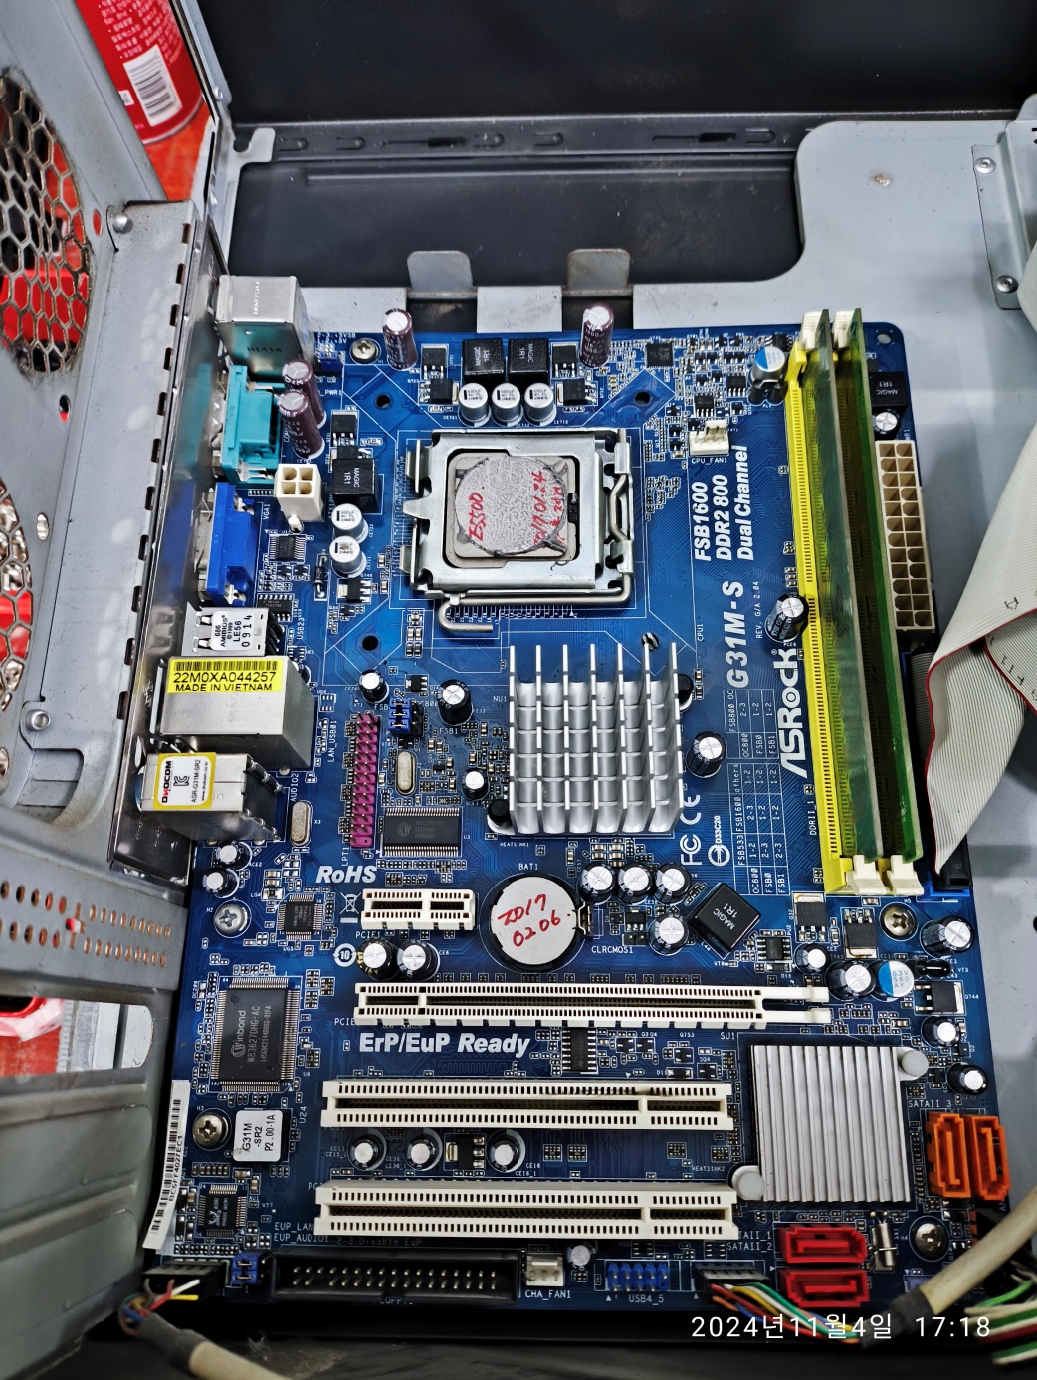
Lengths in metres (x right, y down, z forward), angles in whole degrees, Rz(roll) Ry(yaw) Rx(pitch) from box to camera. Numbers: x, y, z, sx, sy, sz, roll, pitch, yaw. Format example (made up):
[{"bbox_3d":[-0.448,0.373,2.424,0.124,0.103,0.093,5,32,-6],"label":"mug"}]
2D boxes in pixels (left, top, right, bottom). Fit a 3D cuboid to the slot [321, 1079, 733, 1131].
[{"bbox_3d":[0.002,0.089,0.214,0.085,0.014,0.009,0,72,1],"label":"slot"}]

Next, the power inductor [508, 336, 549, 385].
[{"bbox_3d":[0.003,-0.092,0.277,0.011,0.005,0.011,0,72,1],"label":"power inductor"}]

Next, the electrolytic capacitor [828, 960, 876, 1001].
[{"bbox_3d":[0.074,0.065,0.222,0.008,0.011,0.008,0,72,1],"label":"electrolytic capacitor"}]

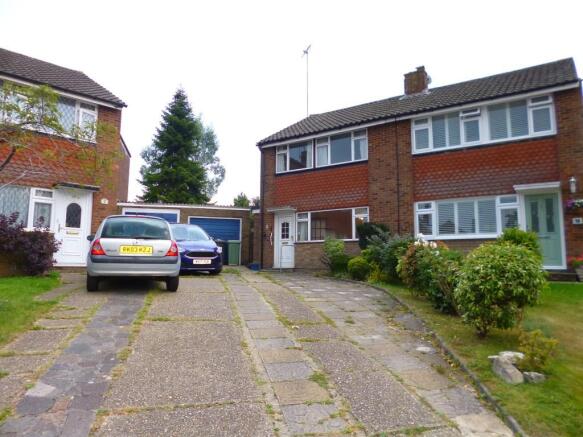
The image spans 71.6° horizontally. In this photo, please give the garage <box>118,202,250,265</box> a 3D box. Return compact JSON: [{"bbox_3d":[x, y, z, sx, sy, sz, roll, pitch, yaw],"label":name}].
[{"bbox_3d":[-5.142,0.989,19.040,5.450,2.480,5.200,2,-7,-17],"label":"garage"}]

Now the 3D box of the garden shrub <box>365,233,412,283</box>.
[{"bbox_3d":[2.013,0.818,8.245,0.926,0.986,0.880,-2,-7,14],"label":"garden shrub"}]

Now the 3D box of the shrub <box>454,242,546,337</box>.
[{"bbox_3d":[2.586,0.875,4.935,1.116,1.163,1.082,-3,-7,27],"label":"shrub"}]

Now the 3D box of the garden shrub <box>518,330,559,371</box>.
[{"bbox_3d":[2.526,1.354,4.125,0.423,0.452,0.410,-4,-7,31],"label":"garden shrub"}]

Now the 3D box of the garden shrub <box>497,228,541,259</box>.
[{"bbox_3d":[4.382,0.690,7.744,0.849,1.000,0.849,-4,-7,29],"label":"garden shrub"}]

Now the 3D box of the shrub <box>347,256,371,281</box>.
[{"bbox_3d":[1.492,1.112,8.970,0.524,0.535,0.524,-1,-7,9],"label":"shrub"}]

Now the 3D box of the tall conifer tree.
[{"bbox_3d":[-7.966,-3.055,28.290,5.741,12.630,5.741,2,-7,-16],"label":"tall conifer tree"}]

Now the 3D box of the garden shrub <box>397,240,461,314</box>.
[{"bbox_3d":[2.100,0.864,6.087,0.984,1.126,0.984,-2,-7,19],"label":"garden shrub"}]

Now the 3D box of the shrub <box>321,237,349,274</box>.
[{"bbox_3d":[1.220,1.022,11.141,0.815,1.053,0.774,-1,-6,6],"label":"shrub"}]

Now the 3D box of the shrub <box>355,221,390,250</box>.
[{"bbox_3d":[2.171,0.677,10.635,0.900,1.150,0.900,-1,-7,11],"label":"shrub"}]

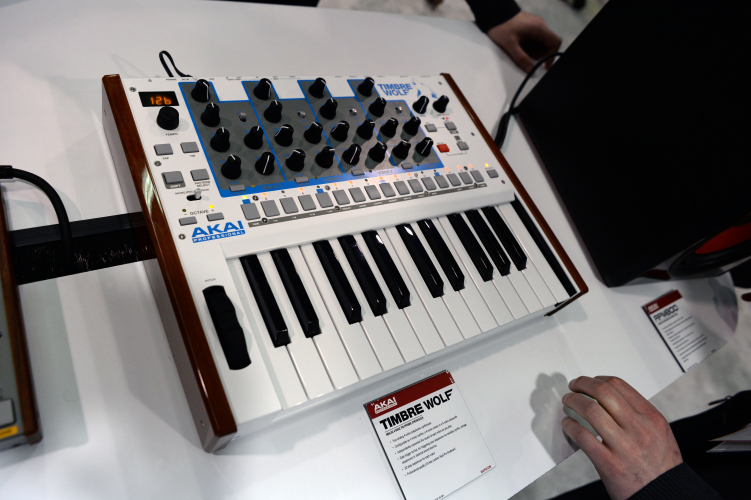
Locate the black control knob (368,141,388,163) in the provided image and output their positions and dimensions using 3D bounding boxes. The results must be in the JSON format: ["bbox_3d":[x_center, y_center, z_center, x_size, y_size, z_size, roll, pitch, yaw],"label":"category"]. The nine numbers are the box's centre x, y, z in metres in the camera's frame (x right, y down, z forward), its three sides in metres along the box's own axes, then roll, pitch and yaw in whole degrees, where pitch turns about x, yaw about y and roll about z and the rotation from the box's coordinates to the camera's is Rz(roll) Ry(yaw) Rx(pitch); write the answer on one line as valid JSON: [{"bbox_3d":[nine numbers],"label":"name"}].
[{"bbox_3d":[0.003,-0.109,0.549,0.018,0.016,0.018,-13,66,-32],"label":"black control knob"}]

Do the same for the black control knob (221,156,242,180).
[{"bbox_3d":[-0.128,-0.076,0.451,0.018,0.017,0.018,13,55,-19],"label":"black control knob"}]

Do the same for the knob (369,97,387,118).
[{"bbox_3d":[0.003,-0.165,0.574,0.018,0.016,0.018,-5,62,-29],"label":"knob"}]

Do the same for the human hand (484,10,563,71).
[{"bbox_3d":[0.267,-0.371,0.896,0.155,0.085,0.090,7,55,-23],"label":"human hand"}]

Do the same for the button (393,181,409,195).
[{"bbox_3d":[0.027,-0.064,0.520,0.013,0.003,0.016,-13,67,-32],"label":"button"}]

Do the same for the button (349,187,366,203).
[{"bbox_3d":[-0.018,-0.055,0.501,0.012,0.002,0.016,-13,66,-32],"label":"button"}]

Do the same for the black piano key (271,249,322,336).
[{"bbox_3d":[-0.066,0.033,0.421,0.014,0.011,0.084,-13,65,-33],"label":"black piano key"}]

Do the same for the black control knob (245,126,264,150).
[{"bbox_3d":[-0.112,-0.106,0.468,0.018,0.016,0.018,-13,67,-32],"label":"black control knob"}]

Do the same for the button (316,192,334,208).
[{"bbox_3d":[-0.048,-0.046,0.471,0.013,0.003,0.016,-13,67,-32],"label":"button"}]

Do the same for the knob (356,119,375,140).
[{"bbox_3d":[-0.009,-0.133,0.547,0.018,0.016,0.018,-9,64,-30],"label":"knob"}]

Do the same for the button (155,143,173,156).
[{"bbox_3d":[-0.186,-0.088,0.440,0.014,0.003,0.011,-13,66,-32],"label":"button"}]

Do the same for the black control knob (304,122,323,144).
[{"bbox_3d":[-0.062,-0.121,0.513,0.018,0.016,0.018,13,55,-19],"label":"black control knob"}]

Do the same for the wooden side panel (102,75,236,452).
[{"bbox_3d":[-0.189,0.000,0.434,0.015,0.068,0.343,-13,66,-32],"label":"wooden side panel"}]

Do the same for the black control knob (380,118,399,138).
[{"bbox_3d":[0.017,-0.136,0.550,0.018,0.016,0.018,-13,67,-32],"label":"black control knob"}]

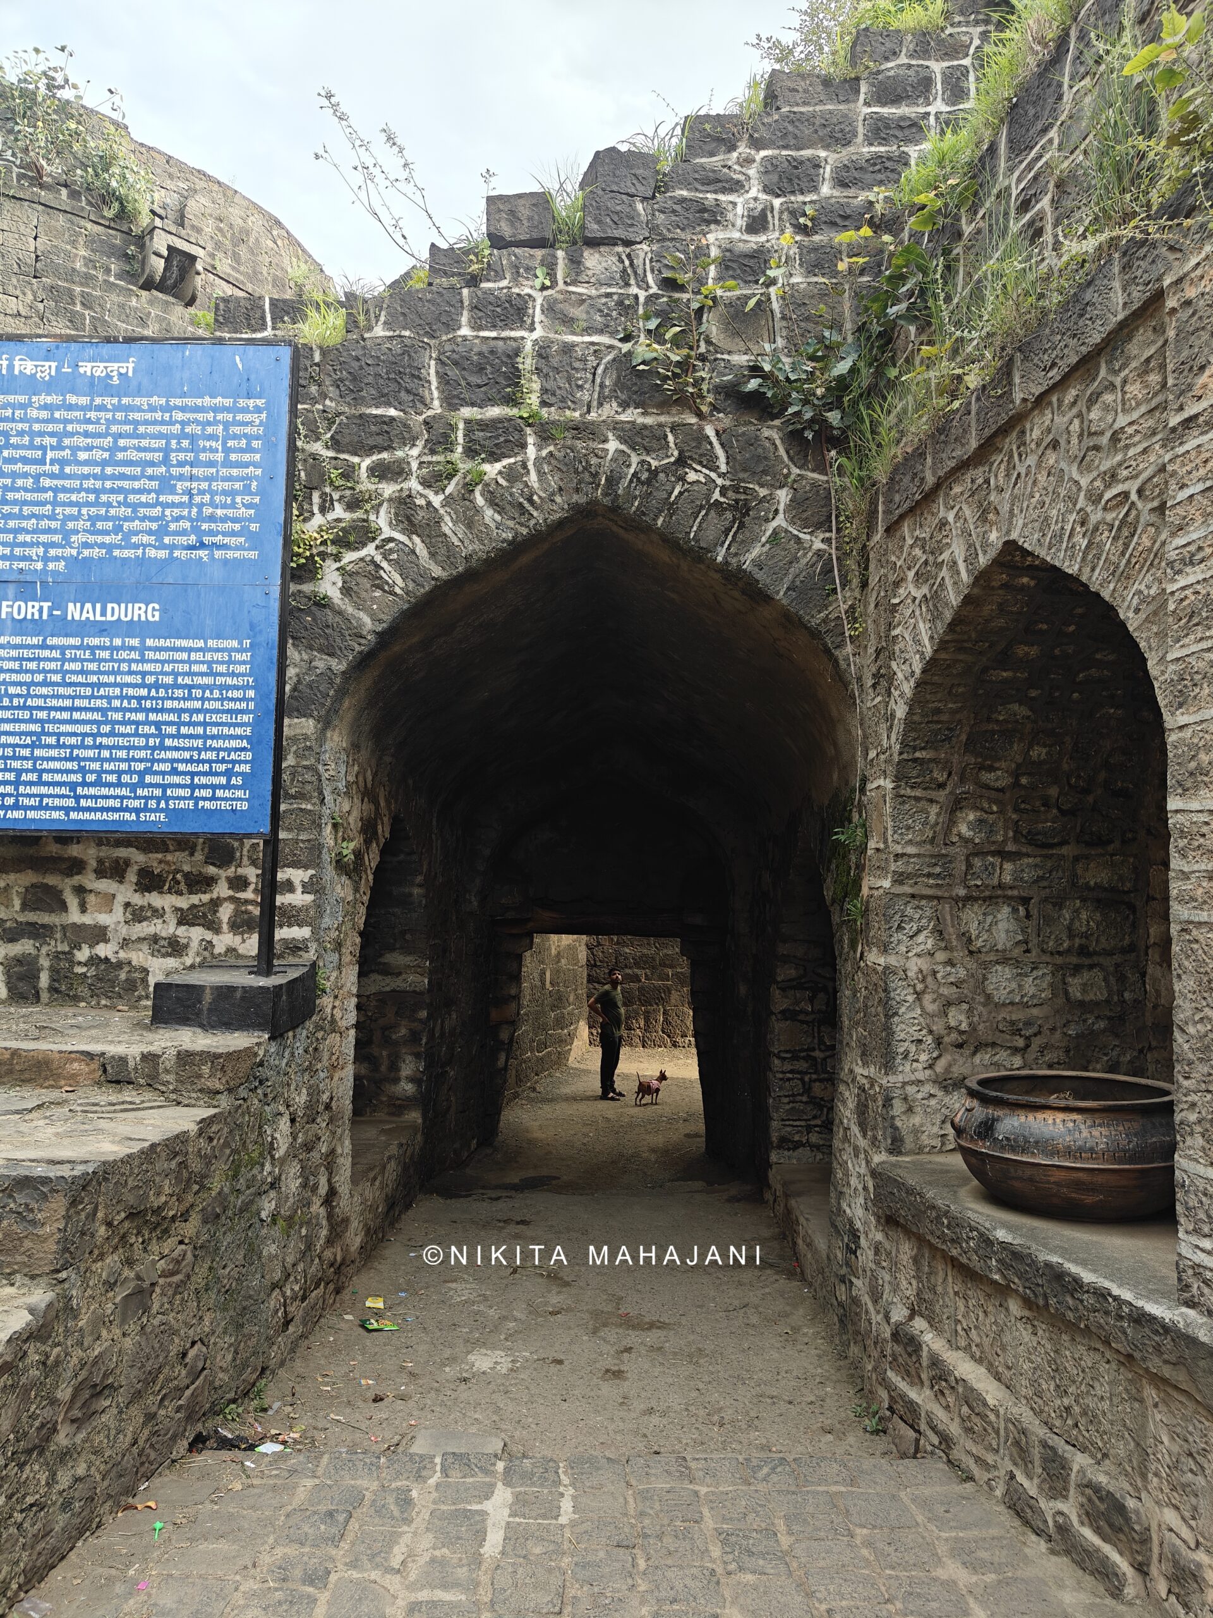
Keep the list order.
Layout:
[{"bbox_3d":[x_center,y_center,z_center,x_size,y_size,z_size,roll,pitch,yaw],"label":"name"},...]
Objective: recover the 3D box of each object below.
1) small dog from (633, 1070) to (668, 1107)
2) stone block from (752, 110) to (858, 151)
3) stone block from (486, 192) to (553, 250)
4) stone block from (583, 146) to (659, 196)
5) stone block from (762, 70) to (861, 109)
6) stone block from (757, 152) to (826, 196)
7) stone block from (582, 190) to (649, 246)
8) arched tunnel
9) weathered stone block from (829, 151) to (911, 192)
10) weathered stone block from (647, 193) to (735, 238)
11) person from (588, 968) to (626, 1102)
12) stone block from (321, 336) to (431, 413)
[{"bbox_3d":[0.550,3.408,13.761,0.400,0.420,0.140,2,-8,-16],"label":"small dog"},{"bbox_3d":[0.982,-3.295,5.633,0.517,0.231,0.300,0,-8,1],"label":"stone block"},{"bbox_3d":[-0.421,-2.833,5.594,0.326,0.300,0.300,0,-8,1],"label":"stone block"},{"bbox_3d":[0.064,-3.077,5.619,0.376,0.270,0.300,0,-8,1],"label":"stone block"},{"bbox_3d":[1.012,-3.511,5.662,0.471,0.220,0.300,0,-8,1],"label":"stone block"},{"bbox_3d":[0.903,-3.062,5.602,0.319,0.242,0.300,0,-8,1],"label":"stone block"},{"bbox_3d":[0.045,-2.845,5.588,0.325,0.293,0.300,0,-8,1],"label":"stone block"},{"bbox_3d":[-0.011,0.883,7.854,2.453,3.820,5.800,0,-8,1],"label":"arched tunnel"},{"bbox_3d":[1.283,-3.081,5.598,0.391,0.222,0.300,0,-8,1],"label":"weathered stone block"},{"bbox_3d":[0.419,-2.854,5.582,0.410,0.227,0.300,0,-8,1],"label":"weathered stone block"},{"bbox_3d":[0.008,2.865,14.515,0.420,1.700,0.480,-2,-8,14],"label":"person"},{"bbox_3d":[-1.097,-2.050,5.509,0.520,0.386,0.320,0,-8,1],"label":"stone block"}]

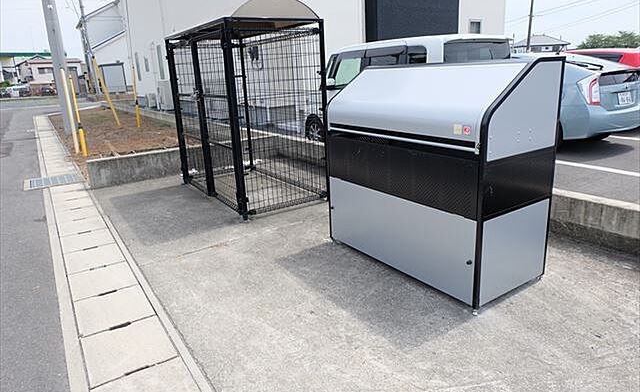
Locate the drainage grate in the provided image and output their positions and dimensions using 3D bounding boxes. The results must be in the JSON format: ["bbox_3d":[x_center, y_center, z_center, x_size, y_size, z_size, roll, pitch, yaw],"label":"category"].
[{"bbox_3d":[-4.071,-0.205,6.484,0.670,0.050,0.780,-13,18,-31],"label":"drainage grate"}]

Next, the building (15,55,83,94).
[{"bbox_3d":[-46.215,-20.507,72.992,8.800,7.000,8.000,-12,18,-30],"label":"building"}]

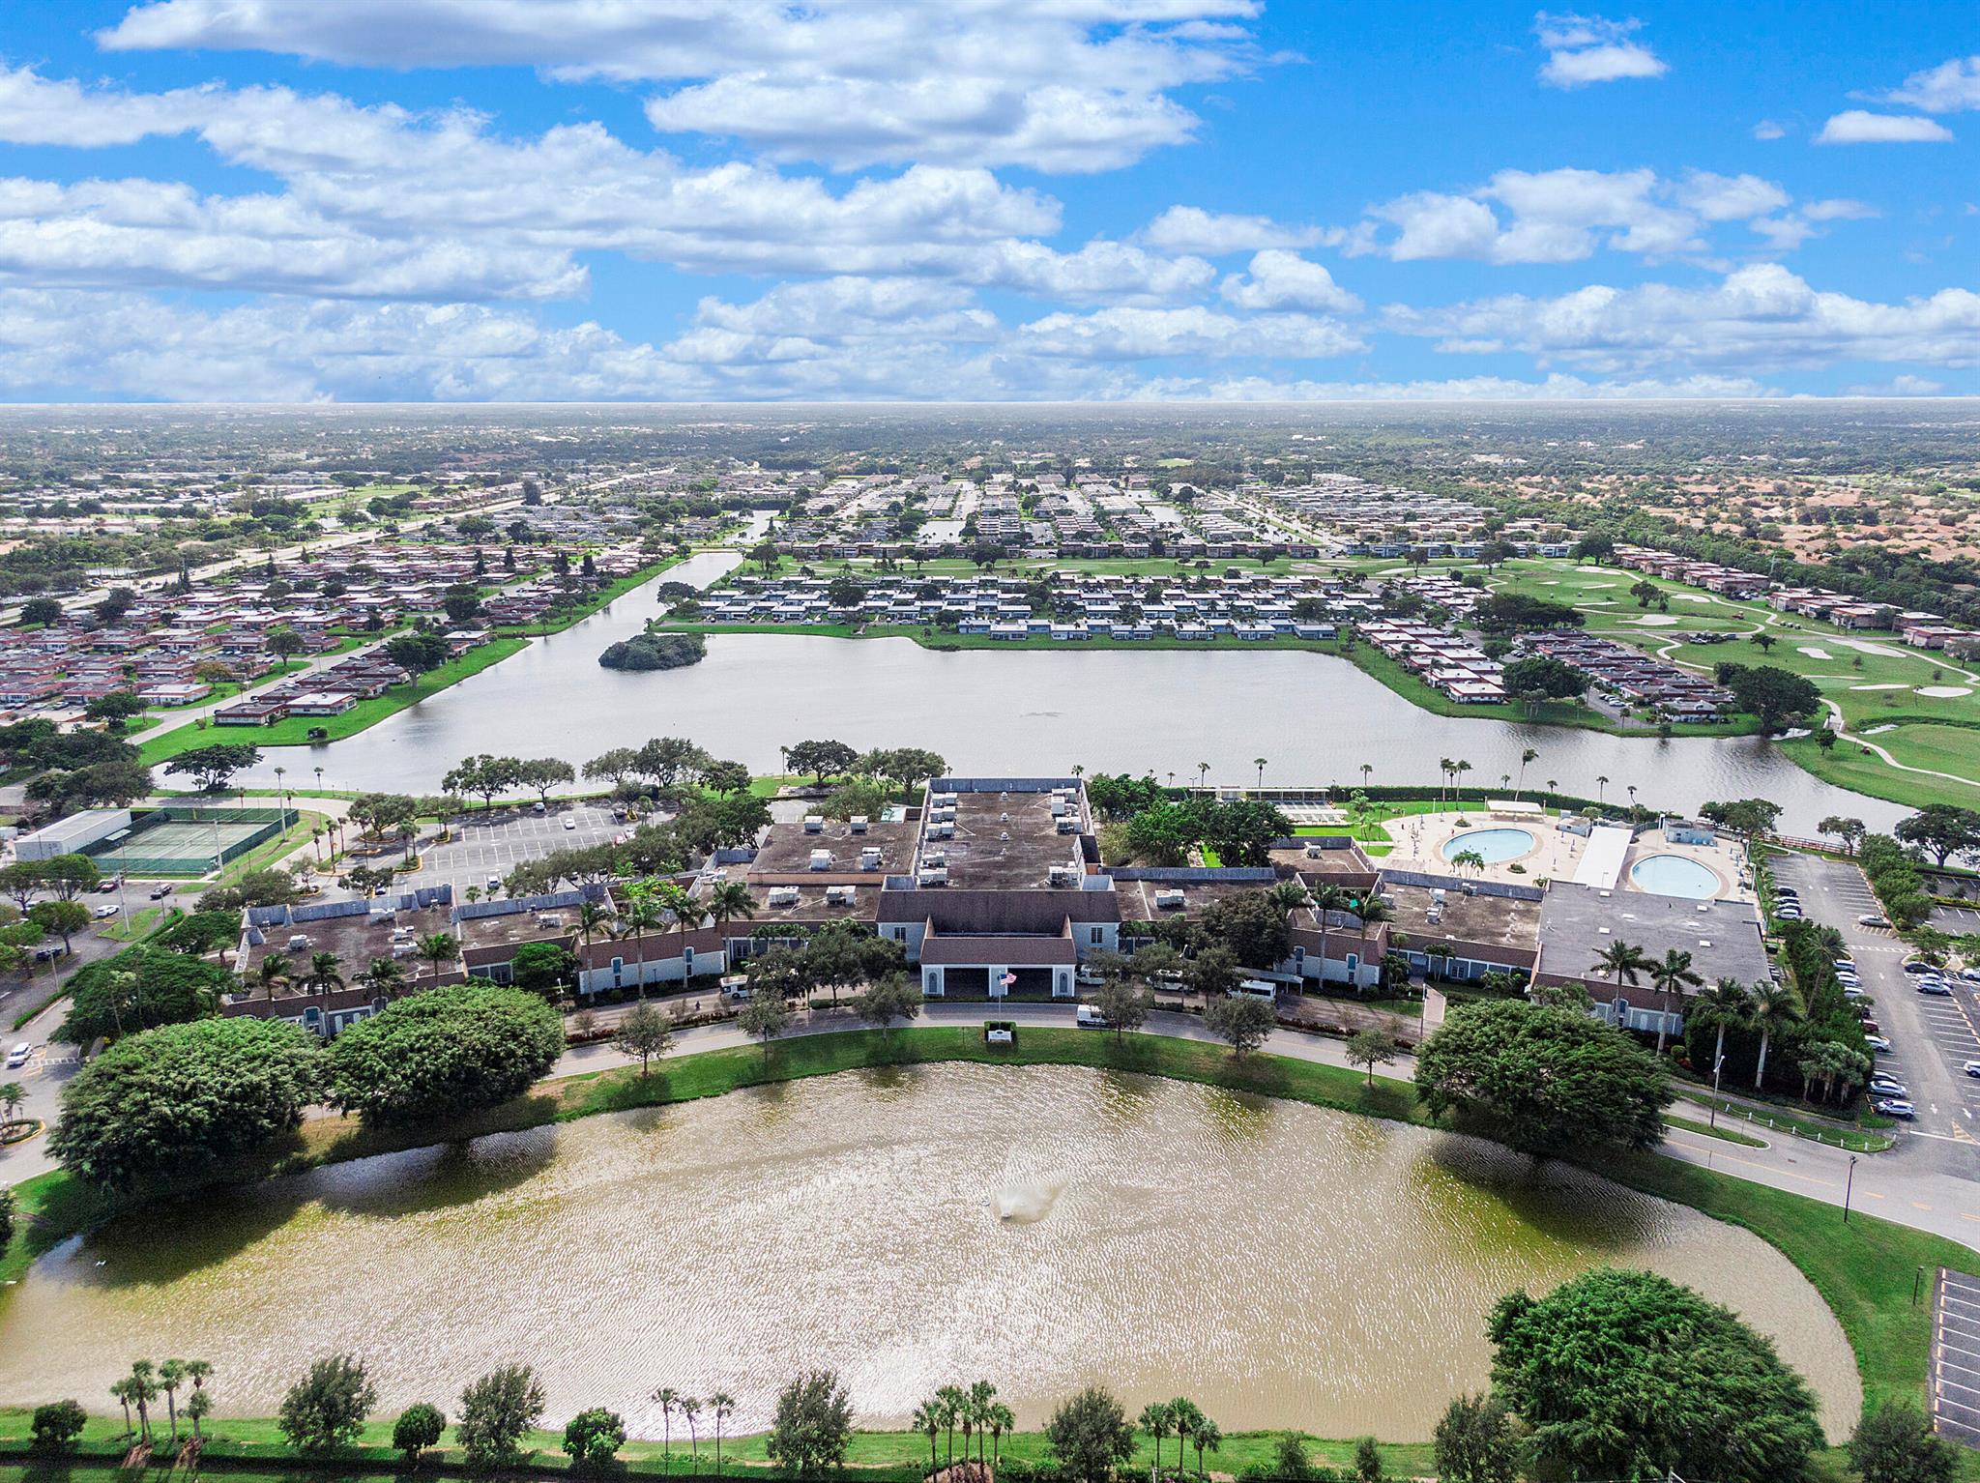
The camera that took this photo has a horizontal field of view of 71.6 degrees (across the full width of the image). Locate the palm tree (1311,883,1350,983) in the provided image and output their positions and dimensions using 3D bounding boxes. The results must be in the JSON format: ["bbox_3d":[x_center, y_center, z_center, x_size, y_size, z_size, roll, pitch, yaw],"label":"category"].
[{"bbox_3d":[55.350,32.250,225.660,7.560,18.770,7.560,3,15,14],"label":"palm tree"}]

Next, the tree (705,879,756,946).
[{"bbox_3d":[-43.200,31.830,229.520,8.580,18.380,8.580,-3,14,-11],"label":"tree"}]

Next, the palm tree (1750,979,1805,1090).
[{"bbox_3d":[109.280,41.190,192.520,7.620,17.260,7.620,8,17,31],"label":"palm tree"}]

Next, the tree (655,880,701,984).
[{"bbox_3d":[-50.770,31.920,227.350,7.860,19.310,7.860,-4,15,-13],"label":"tree"}]

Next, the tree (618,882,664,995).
[{"bbox_3d":[-54.930,31.950,215.790,7.200,18.200,7.200,0,14,0],"label":"tree"}]

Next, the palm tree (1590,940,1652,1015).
[{"bbox_3d":[95.280,37.750,208.680,9.320,16.130,9.320,7,16,25],"label":"palm tree"}]

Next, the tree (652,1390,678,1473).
[{"bbox_3d":[-28.790,60.770,121.450,2.400,8.100,2.400,0,14,0],"label":"tree"}]

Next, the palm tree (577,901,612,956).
[{"bbox_3d":[-62.460,33.110,214.930,6.600,16.400,6.600,0,14,0],"label":"palm tree"}]

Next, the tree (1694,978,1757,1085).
[{"bbox_3d":[100.700,39.840,188.800,8.000,15.300,8.000,0,14,0],"label":"tree"}]

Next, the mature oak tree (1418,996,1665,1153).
[{"bbox_3d":[70.500,42.850,176.070,31.300,15.800,28.500,0,14,0],"label":"mature oak tree"}]

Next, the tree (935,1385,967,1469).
[{"bbox_3d":[-3.450,60.540,121.140,2.800,8.600,2.800,0,14,0],"label":"tree"}]

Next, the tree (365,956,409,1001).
[{"bbox_3d":[-91.470,37.980,205.060,6.800,11.900,6.800,0,14,0],"label":"tree"}]

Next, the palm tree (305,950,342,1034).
[{"bbox_3d":[-98.380,37.680,202.390,6.400,13.800,6.400,0,14,0],"label":"palm tree"}]

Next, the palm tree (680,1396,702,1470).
[{"bbox_3d":[-27.190,63.370,125.830,2.040,7.790,2.040,-4,15,-14],"label":"palm tree"}]

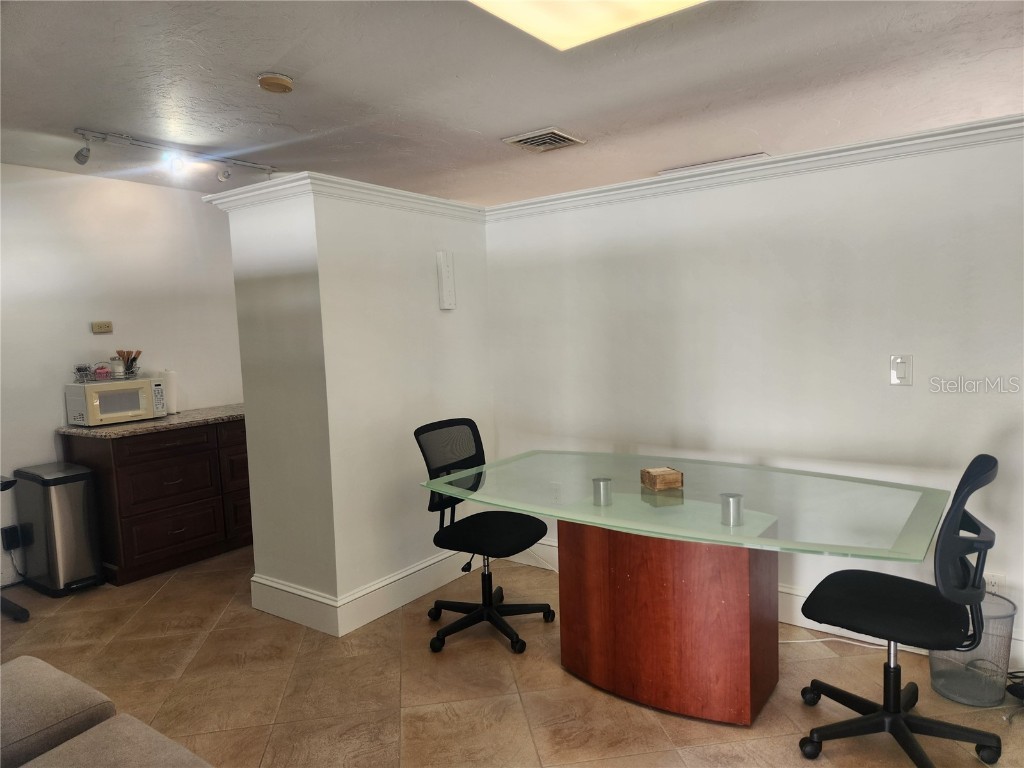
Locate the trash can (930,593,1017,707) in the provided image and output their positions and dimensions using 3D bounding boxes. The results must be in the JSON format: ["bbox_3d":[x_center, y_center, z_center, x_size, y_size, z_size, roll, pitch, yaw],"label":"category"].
[{"bbox_3d":[1.674,0.964,2.495,0.280,0.339,0.280,1,6,37],"label":"trash can"}]

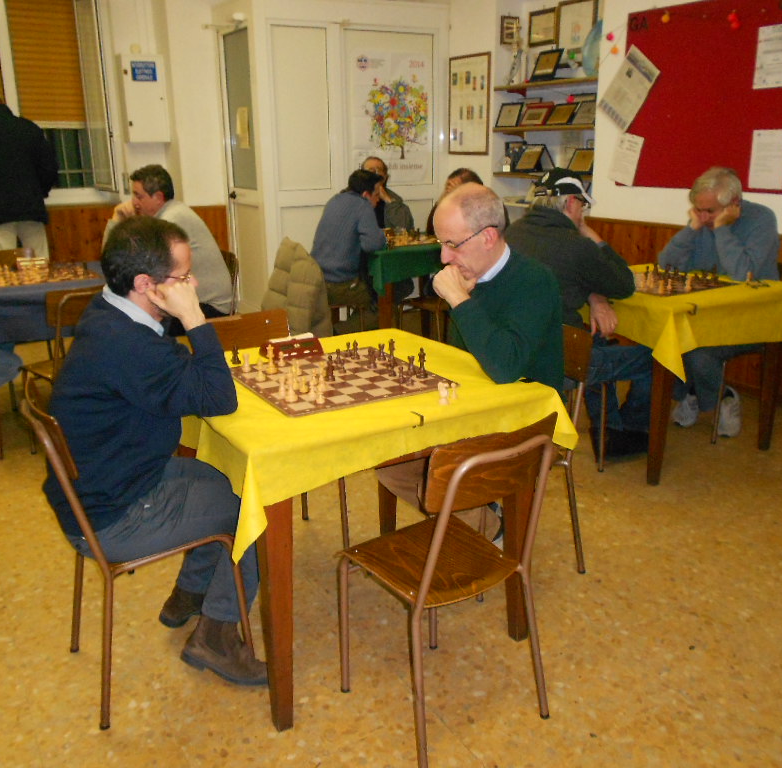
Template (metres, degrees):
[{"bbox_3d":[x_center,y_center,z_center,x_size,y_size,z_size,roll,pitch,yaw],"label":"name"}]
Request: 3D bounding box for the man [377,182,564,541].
[{"bbox_3d":[0.275,0.038,2.419,0.680,1.280,0.560,-10,20,-29],"label":"man"}]

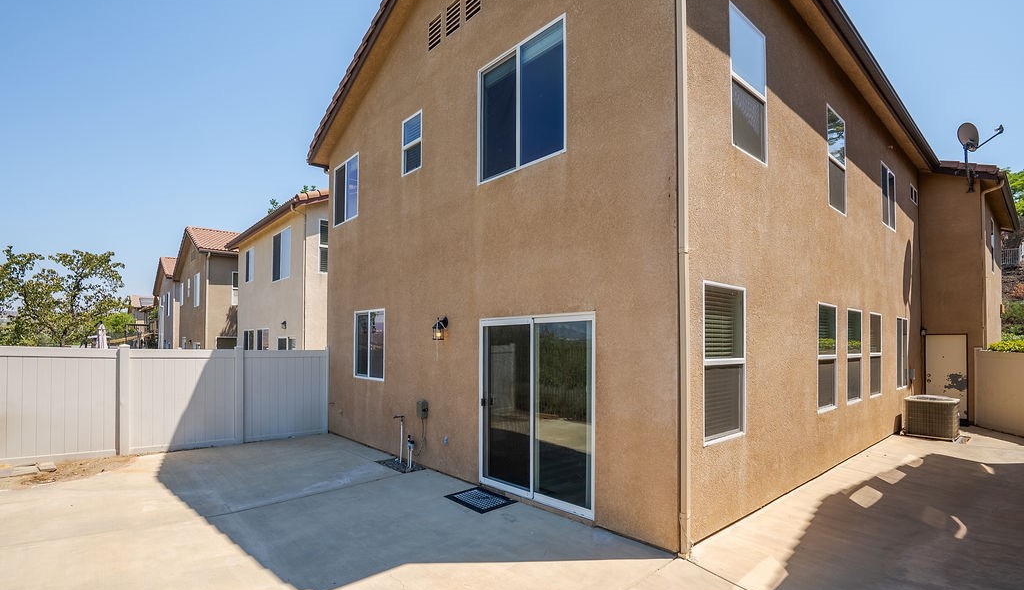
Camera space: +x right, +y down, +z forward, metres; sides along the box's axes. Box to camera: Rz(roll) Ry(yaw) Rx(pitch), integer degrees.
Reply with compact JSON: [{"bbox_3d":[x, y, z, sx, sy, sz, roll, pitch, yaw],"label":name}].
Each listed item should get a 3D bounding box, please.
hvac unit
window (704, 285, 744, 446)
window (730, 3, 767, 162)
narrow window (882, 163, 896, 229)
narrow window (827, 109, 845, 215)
[{"bbox_3d":[8.270,2.420,8.970,0.740,0.720,0.740,4,-5,-42],"label":"hvac unit"},{"bbox_3d":[2.212,0.700,4.742,0.944,1.606,0.080,3,-4,-40],"label":"window"},{"bbox_3d":[2.688,-2.340,5.178,0.950,1.547,0.080,3,-4,-40],"label":"window"},{"bbox_3d":[7.845,-2.017,9.496,1.229,1.210,0.080,3,-4,-40],"label":"narrow window"},{"bbox_3d":[5.155,-2.102,7.242,0.923,1.549,0.080,3,-4,-40],"label":"narrow window"}]

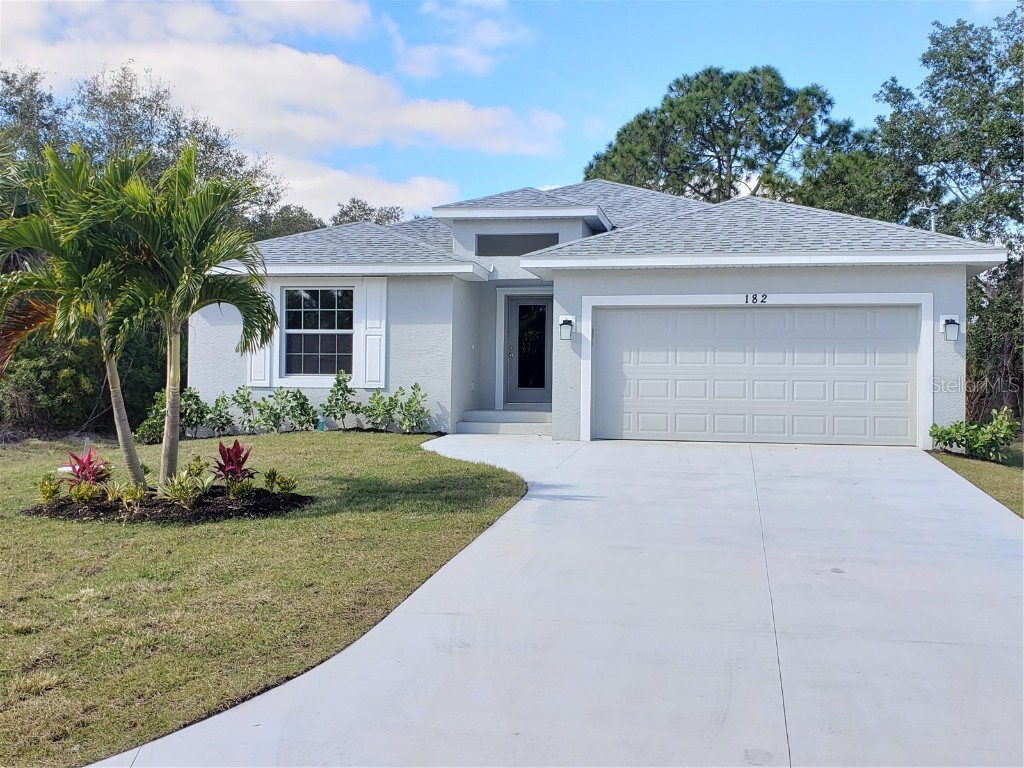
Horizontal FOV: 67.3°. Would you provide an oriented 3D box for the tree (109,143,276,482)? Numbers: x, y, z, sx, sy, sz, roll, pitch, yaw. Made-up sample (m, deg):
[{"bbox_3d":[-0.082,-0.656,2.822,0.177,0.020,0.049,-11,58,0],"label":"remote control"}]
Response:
[{"bbox_3d":[-3.500,-0.765,8.400,1.840,3.720,1.800,1,0,0],"label":"tree"}]

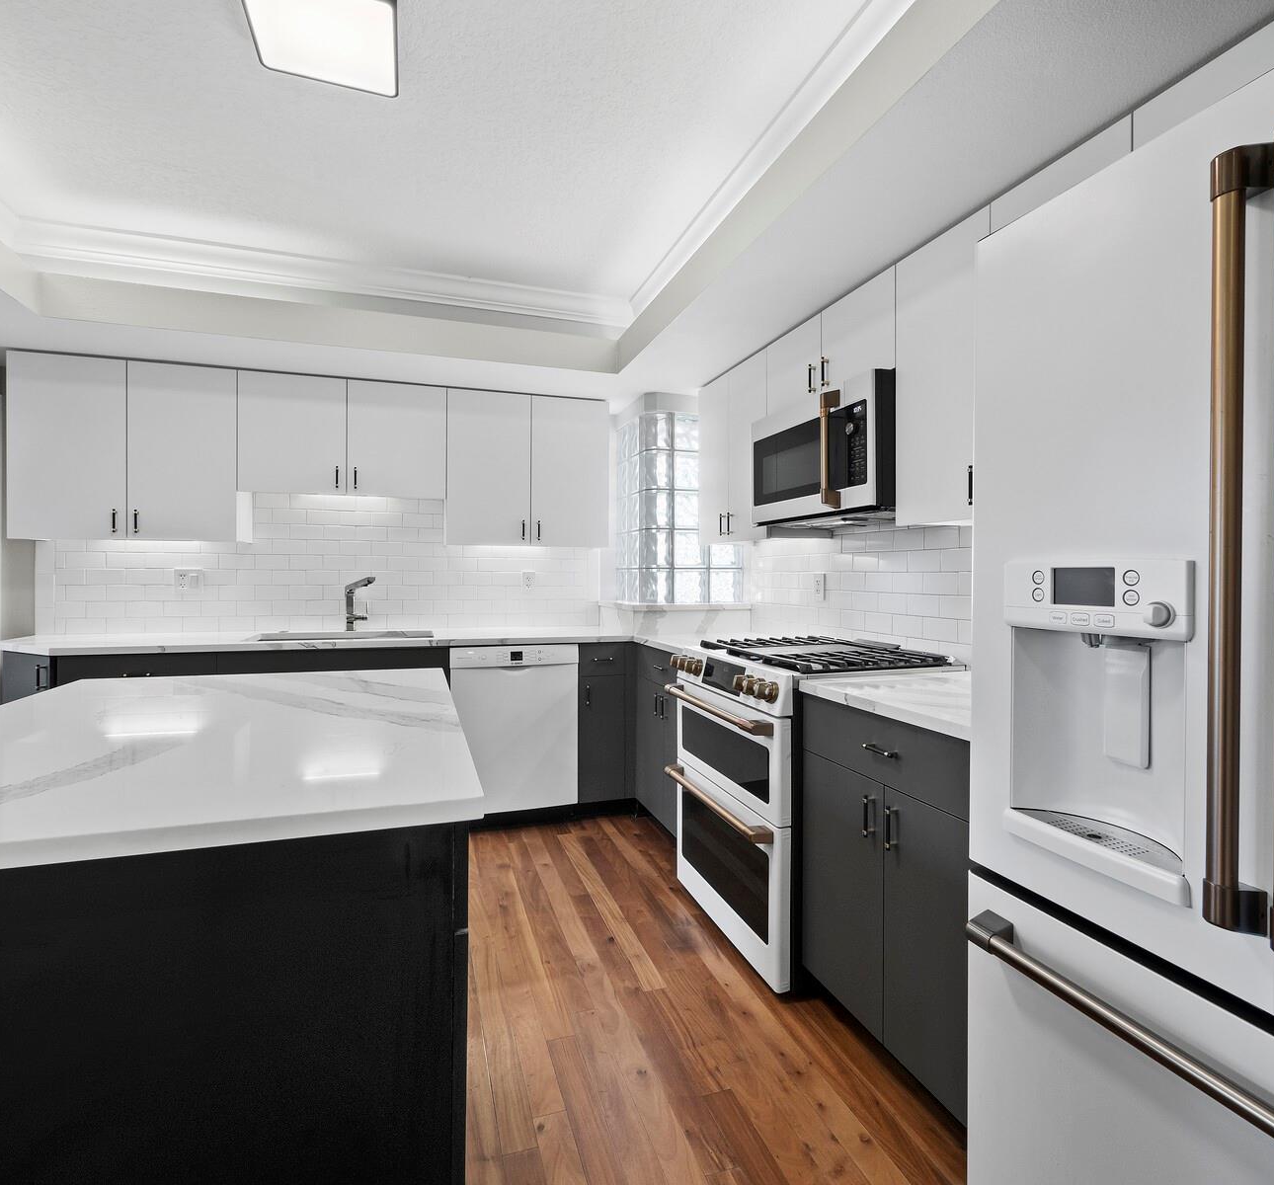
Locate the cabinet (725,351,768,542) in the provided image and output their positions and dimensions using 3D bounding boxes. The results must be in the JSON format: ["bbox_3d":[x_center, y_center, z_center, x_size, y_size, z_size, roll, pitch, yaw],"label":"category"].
[{"bbox_3d":[0.645,-0.643,2.921,0.330,0.818,0.352,0,1,-19],"label":"cabinet"}]

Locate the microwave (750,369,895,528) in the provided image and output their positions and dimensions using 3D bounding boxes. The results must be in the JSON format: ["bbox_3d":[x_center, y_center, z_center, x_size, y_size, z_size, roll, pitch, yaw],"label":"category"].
[{"bbox_3d":[0.761,-0.467,2.299,0.405,0.420,0.760,0,1,-19],"label":"microwave"}]

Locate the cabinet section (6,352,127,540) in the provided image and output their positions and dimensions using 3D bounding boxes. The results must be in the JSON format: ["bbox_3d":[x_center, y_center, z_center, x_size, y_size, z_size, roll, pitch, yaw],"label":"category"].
[{"bbox_3d":[-2.476,-0.616,2.883,0.421,0.780,0.330,0,1,-18],"label":"cabinet section"}]

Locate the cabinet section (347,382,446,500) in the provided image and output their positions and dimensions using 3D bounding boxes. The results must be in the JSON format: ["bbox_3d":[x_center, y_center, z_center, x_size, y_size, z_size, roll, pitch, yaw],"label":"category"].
[{"bbox_3d":[-1.218,-0.741,3.280,0.457,0.557,0.330,0,1,-18],"label":"cabinet section"}]

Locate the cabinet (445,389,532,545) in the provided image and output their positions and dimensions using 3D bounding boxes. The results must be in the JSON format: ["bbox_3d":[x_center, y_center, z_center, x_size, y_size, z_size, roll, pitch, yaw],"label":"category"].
[{"bbox_3d":[-0.793,-0.623,3.371,0.419,0.758,0.325,0,1,-19],"label":"cabinet"}]

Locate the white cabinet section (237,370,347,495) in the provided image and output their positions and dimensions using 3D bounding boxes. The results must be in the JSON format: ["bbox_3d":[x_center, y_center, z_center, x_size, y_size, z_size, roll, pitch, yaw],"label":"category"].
[{"bbox_3d":[-1.655,-0.737,3.141,0.458,0.556,0.330,0,1,-18],"label":"white cabinet section"}]

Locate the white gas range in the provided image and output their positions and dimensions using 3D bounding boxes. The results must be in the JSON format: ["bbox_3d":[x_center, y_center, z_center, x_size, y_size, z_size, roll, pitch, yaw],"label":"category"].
[{"bbox_3d":[0.582,0.687,2.326,0.765,0.965,0.759,0,1,-19],"label":"white gas range"}]

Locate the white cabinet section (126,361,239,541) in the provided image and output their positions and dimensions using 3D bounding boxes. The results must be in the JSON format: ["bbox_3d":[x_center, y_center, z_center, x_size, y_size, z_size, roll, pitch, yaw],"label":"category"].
[{"bbox_3d":[-2.075,-0.620,3.010,0.421,0.781,0.330,0,1,-18],"label":"white cabinet section"}]

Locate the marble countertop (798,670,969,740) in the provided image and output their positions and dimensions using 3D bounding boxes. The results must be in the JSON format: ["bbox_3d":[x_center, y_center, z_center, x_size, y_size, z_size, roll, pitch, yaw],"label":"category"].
[{"bbox_3d":[0.863,0.265,1.580,0.670,0.033,0.645,0,1,-19],"label":"marble countertop"}]

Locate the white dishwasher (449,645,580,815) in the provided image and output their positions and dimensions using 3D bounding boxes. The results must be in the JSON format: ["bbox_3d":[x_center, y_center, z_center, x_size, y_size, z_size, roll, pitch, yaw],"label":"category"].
[{"bbox_3d":[-0.658,0.650,3.265,0.600,0.822,0.590,0,1,-19],"label":"white dishwasher"}]

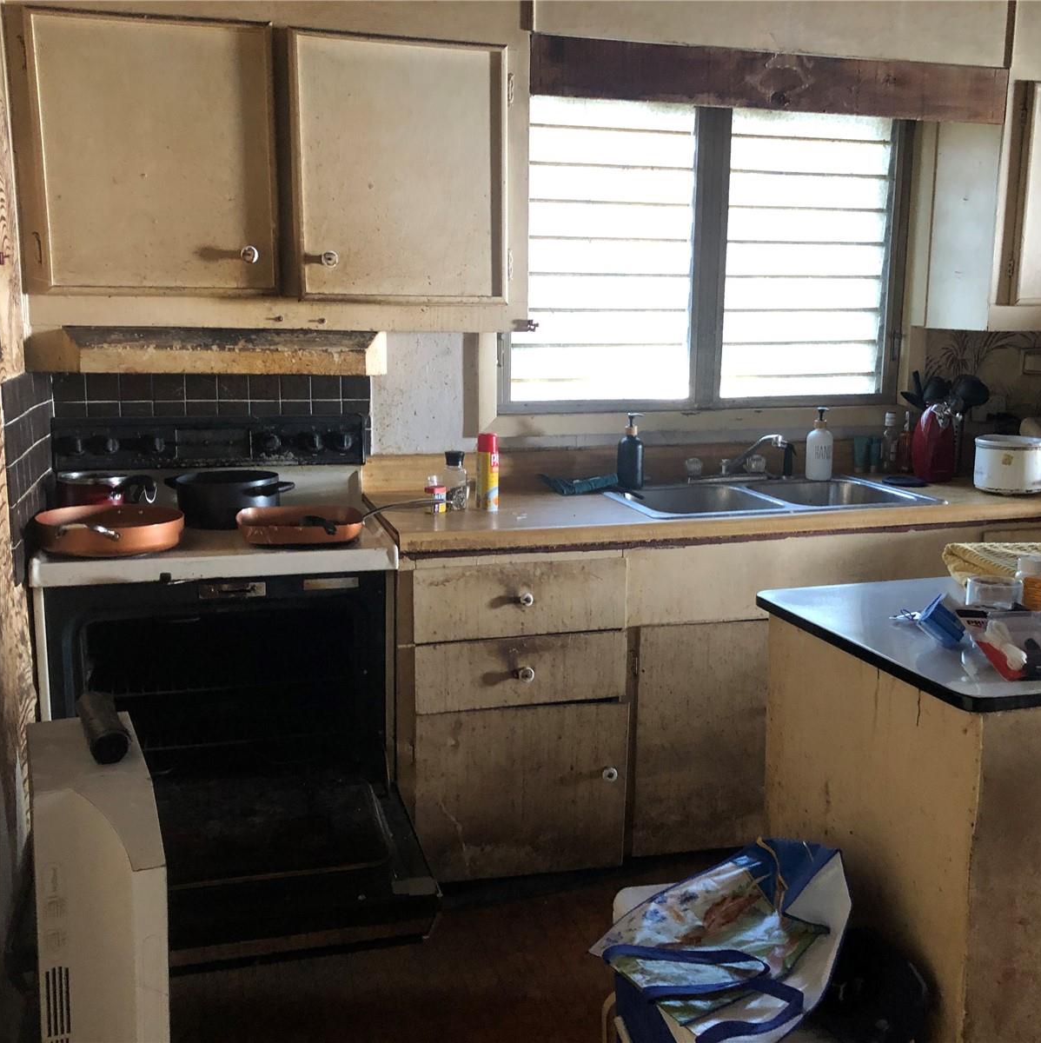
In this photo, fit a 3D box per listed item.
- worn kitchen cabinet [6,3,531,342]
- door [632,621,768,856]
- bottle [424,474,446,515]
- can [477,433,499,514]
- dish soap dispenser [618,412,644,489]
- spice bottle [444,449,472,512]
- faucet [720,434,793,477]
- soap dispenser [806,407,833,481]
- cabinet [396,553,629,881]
[{"bbox_3d":[-0.584,-0.844,2.769,1.171,0.756,0.340,-2,9,-14],"label":"worn kitchen cabinet"},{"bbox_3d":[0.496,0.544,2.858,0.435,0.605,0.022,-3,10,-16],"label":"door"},{"bbox_3d":[-0.209,-0.070,2.766,0.046,0.089,0.042,-9,12,-44],"label":"bottle"},{"bbox_3d":[-0.082,-0.124,2.868,0.055,0.194,0.055,0,11,0],"label":"can"},{"bbox_3d":[0.319,-0.203,3.229,0.077,0.213,0.074,1,11,5],"label":"dish soap dispenser"},{"bbox_3d":[-0.166,-0.104,2.887,0.070,0.148,0.070,-3,11,-15],"label":"spice bottle"},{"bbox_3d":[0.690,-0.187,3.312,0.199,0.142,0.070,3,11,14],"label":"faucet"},{"bbox_3d":[0.878,-0.227,3.289,0.074,0.208,0.076,0,9,0],"label":"soap dispenser"},{"bbox_3d":[-0.083,0.430,3.018,0.581,0.836,0.570,-3,11,-15],"label":"cabinet"}]

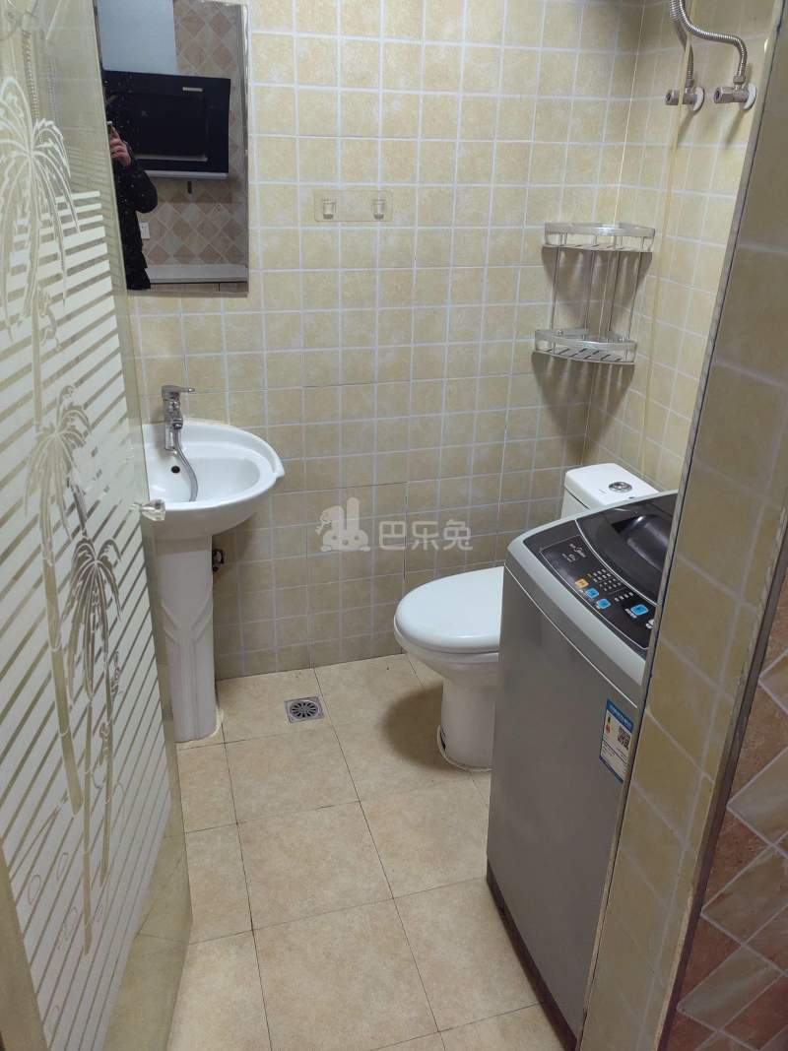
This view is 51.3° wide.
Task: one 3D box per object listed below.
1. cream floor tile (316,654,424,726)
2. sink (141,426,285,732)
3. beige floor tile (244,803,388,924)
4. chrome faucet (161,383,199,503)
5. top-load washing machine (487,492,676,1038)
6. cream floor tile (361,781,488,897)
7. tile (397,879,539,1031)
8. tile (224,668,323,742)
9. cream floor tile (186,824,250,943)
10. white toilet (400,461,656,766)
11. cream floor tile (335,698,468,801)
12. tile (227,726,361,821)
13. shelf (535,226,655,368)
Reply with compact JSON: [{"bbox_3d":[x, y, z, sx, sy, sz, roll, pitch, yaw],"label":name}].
[{"bbox_3d":[-0.061,0.487,2.442,0.300,0.010,0.279,-6,26,-15],"label":"cream floor tile"},{"bbox_3d":[-0.510,0.199,2.060,0.447,0.816,0.450,-6,26,-15],"label":"sink"},{"bbox_3d":[-0.189,0.769,1.875,0.300,0.010,0.300,-6,26,-15],"label":"beige floor tile"},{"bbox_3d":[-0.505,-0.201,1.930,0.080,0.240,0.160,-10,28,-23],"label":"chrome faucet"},{"bbox_3d":[0.506,0.450,1.502,0.525,0.920,0.500,-6,26,-15],"label":"top-load washing machine"},{"bbox_3d":[0.101,0.739,1.954,0.300,0.010,0.300,-6,26,-15],"label":"cream floor tile"},{"bbox_3d":[0.185,0.857,1.676,0.300,0.010,0.299,-6,26,-15],"label":"tile"},{"bbox_3d":[-0.349,0.516,2.364,0.300,0.010,0.279,-6,26,-15],"label":"tile"},{"bbox_3d":[-0.474,0.791,1.778,0.300,0.010,0.299,-6,26,-15],"label":"cream floor tile"},{"bbox_3d":[0.324,0.246,2.151,0.667,0.700,0.370,-6,26,-15],"label":"white toilet"},{"bbox_3d":[0.017,0.613,2.215,0.300,0.010,0.300,-6,26,-15],"label":"cream floor tile"},{"bbox_3d":[-0.269,0.637,2.114,0.300,0.010,0.299,-6,26,-15],"label":"tile"},{"bbox_3d":[0.523,-0.610,2.171,0.205,0.345,0.205,-6,26,-15],"label":"shelf"}]

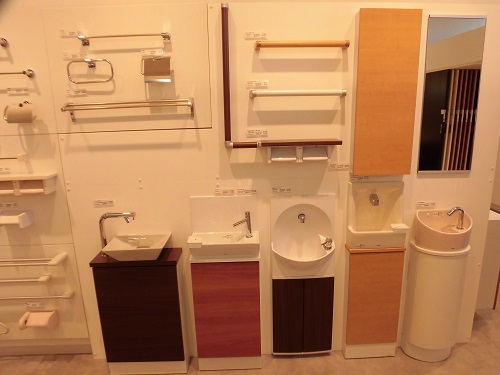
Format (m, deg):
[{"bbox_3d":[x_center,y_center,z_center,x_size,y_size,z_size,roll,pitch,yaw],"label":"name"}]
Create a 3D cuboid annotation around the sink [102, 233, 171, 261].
[{"bbox_3d":[-0.602,0.342,1.900,0.319,0.091,0.205,-1,13,0],"label":"sink"}]

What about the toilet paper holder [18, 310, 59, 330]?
[{"bbox_3d":[-1.243,0.796,2.042,0.172,0.084,0.103,-2,13,-1],"label":"toilet paper holder"}]

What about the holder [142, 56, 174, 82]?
[{"bbox_3d":[-0.466,-0.595,1.760,0.143,0.124,0.100,-1,13,0],"label":"holder"}]

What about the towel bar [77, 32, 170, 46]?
[{"bbox_3d":[-0.623,-0.746,1.743,0.459,0.043,0.065,-1,13,0],"label":"towel bar"}]

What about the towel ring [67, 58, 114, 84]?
[{"bbox_3d":[-0.809,-0.590,1.779,0.233,0.121,0.060,-1,13,0],"label":"towel ring"}]

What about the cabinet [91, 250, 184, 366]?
[{"bbox_3d":[-0.609,0.701,2.004,0.458,0.655,0.190,-1,13,0],"label":"cabinet"}]

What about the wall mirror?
[{"bbox_3d":[1.063,-0.471,1.837,0.296,0.799,0.020,-1,13,0],"label":"wall mirror"}]

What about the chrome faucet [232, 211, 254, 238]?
[{"bbox_3d":[-0.038,0.205,1.916,0.106,0.150,0.043,-2,13,-1],"label":"chrome faucet"}]

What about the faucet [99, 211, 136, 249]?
[{"bbox_3d":[-0.727,0.256,1.927,0.212,0.253,0.049,-2,13,-1],"label":"faucet"}]

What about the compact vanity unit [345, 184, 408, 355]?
[{"bbox_3d":[0.728,0.509,2.030,0.313,1.095,0.113,-2,13,-1],"label":"compact vanity unit"}]

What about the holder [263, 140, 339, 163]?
[{"bbox_3d":[0.262,-0.195,1.841,0.427,0.114,0.125,-1,13,0],"label":"holder"}]

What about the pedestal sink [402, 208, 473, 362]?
[{"bbox_3d":[1.131,0.582,2.029,0.350,0.931,0.172,-2,13,-1],"label":"pedestal sink"}]

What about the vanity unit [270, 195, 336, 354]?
[{"bbox_3d":[0.315,0.549,2.017,0.355,1.010,0.133,-2,13,-1],"label":"vanity unit"}]

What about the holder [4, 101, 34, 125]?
[{"bbox_3d":[-1.159,-0.381,1.768,0.143,0.108,0.118,-2,13,-1],"label":"holder"}]

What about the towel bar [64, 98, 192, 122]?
[{"bbox_3d":[-0.617,-0.395,1.779,0.642,0.108,0.123,-2,13,-1],"label":"towel bar"}]

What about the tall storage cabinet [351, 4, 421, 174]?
[{"bbox_3d":[0.682,-0.469,1.788,0.297,0.800,0.114,-1,13,0],"label":"tall storage cabinet"}]

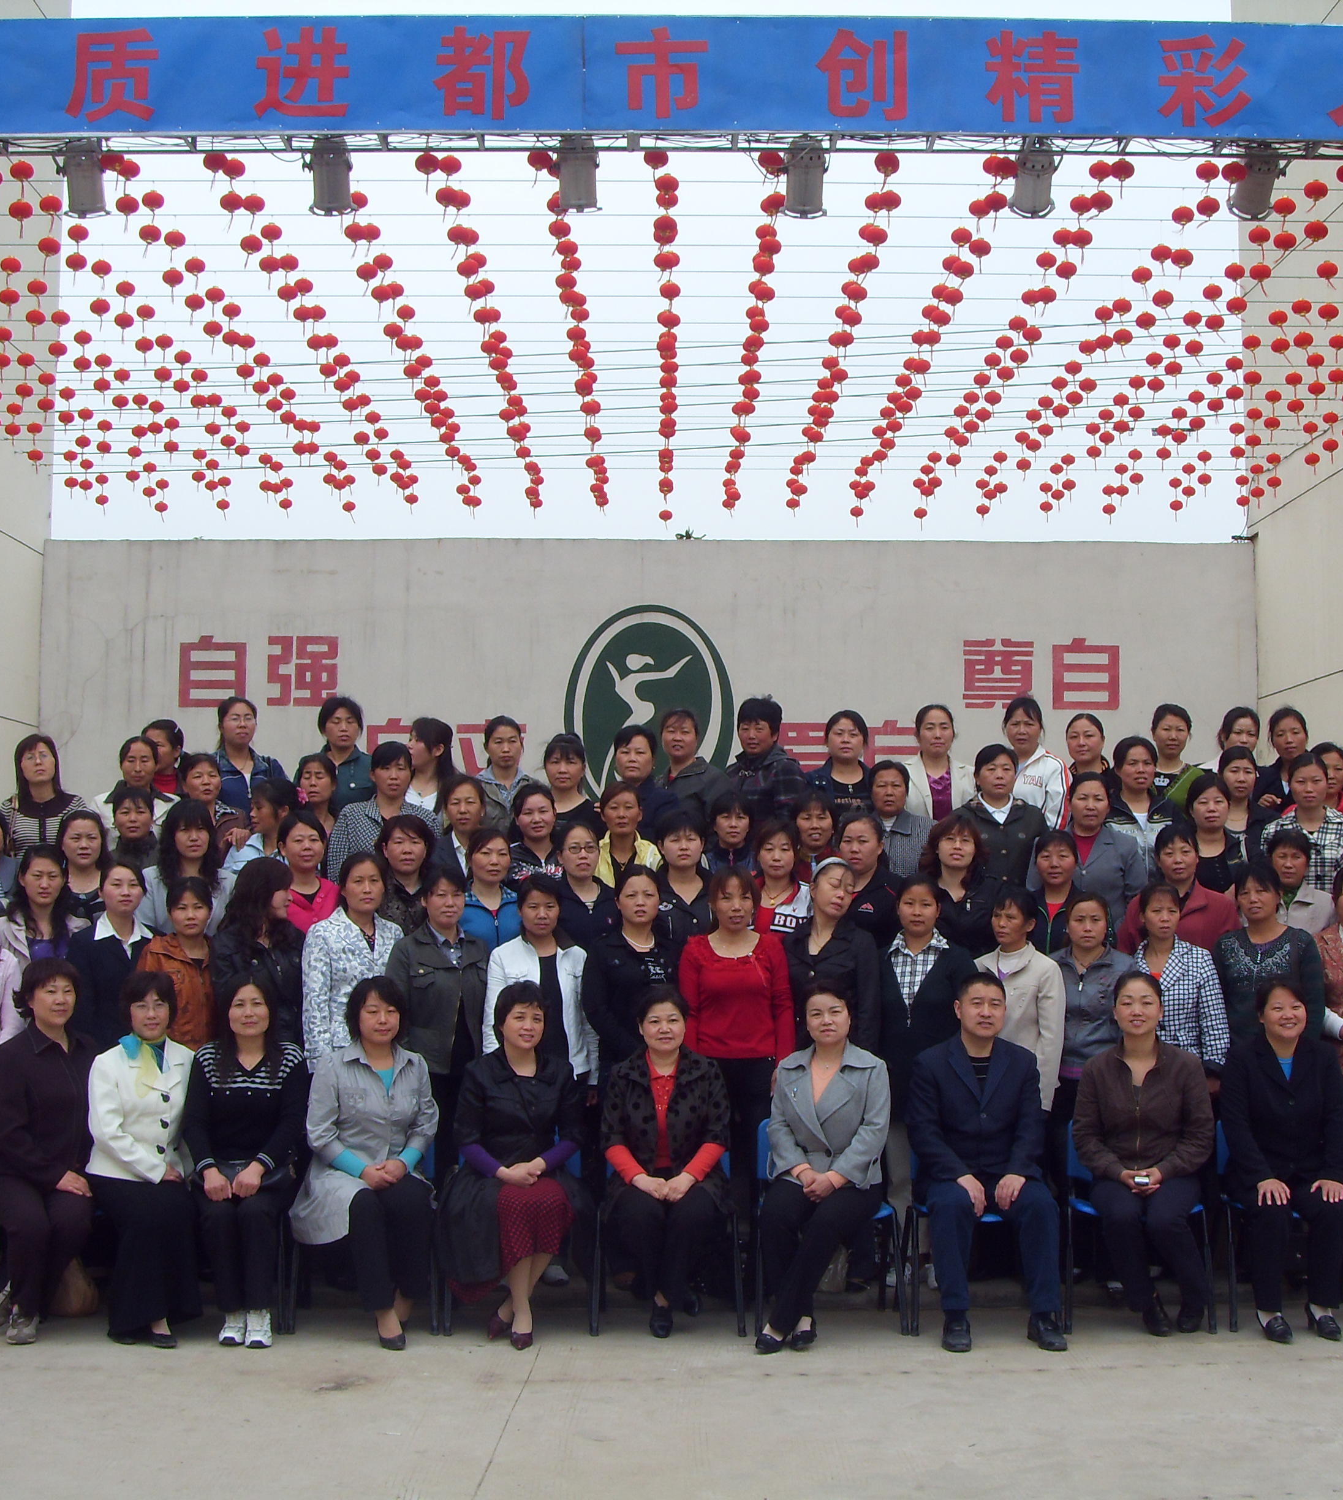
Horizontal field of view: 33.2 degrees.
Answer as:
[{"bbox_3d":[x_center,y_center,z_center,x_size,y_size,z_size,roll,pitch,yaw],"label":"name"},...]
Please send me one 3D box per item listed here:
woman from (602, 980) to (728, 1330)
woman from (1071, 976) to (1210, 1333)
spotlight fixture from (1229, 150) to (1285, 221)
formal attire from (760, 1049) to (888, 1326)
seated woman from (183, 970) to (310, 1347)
[{"bbox_3d":[-0.020,1.481,8.254,0.490,1.212,0.680,0,-4,0],"label":"woman"},{"bbox_3d":[1.701,1.439,8.137,0.500,1.265,0.620,0,-4,5],"label":"woman"},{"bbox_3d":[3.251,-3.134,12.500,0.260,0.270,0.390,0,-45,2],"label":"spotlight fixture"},{"bbox_3d":[0.545,1.527,7.974,0.480,0.960,0.640,0,-4,5],"label":"formal attire"},{"bbox_3d":[-1.521,1.440,8.047,0.450,1.250,0.660,1,-4,-9],"label":"seated woman"}]

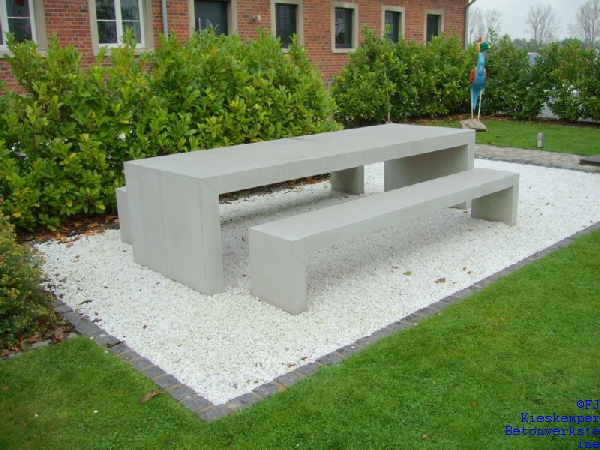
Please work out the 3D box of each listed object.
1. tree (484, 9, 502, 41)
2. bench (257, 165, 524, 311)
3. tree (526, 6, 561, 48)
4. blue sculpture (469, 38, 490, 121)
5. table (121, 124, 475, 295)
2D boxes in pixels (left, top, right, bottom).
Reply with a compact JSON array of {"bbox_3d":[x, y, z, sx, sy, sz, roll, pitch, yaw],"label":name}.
[{"bbox_3d":[29.133,-28.541,91.337,3.133,7.659,3.133,3,16,17],"label":"tree"},{"bbox_3d":[0.771,0.012,4.441,2.567,0.445,0.401,-15,21,-41],"label":"bench"},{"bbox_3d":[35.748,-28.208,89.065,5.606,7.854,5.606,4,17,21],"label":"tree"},{"bbox_3d":[3.393,-2.733,11.464,0.330,1.512,0.380,-5,16,-13],"label":"blue sculpture"},{"bbox_3d":[0.196,-0.300,5.059,3.015,0.750,0.974,-15,21,-41],"label":"table"}]

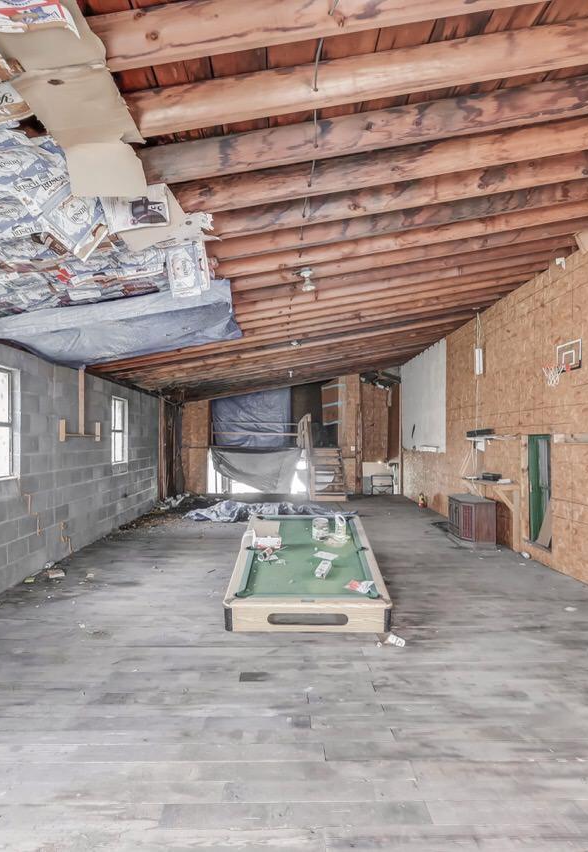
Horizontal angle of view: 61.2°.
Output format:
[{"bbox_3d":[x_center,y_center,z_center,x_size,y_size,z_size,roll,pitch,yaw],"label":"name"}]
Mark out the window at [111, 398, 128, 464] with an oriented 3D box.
[{"bbox_3d":[-2.850,0.080,8.000,0.100,1.040,0.790,0,-1,-1],"label":"window"}]

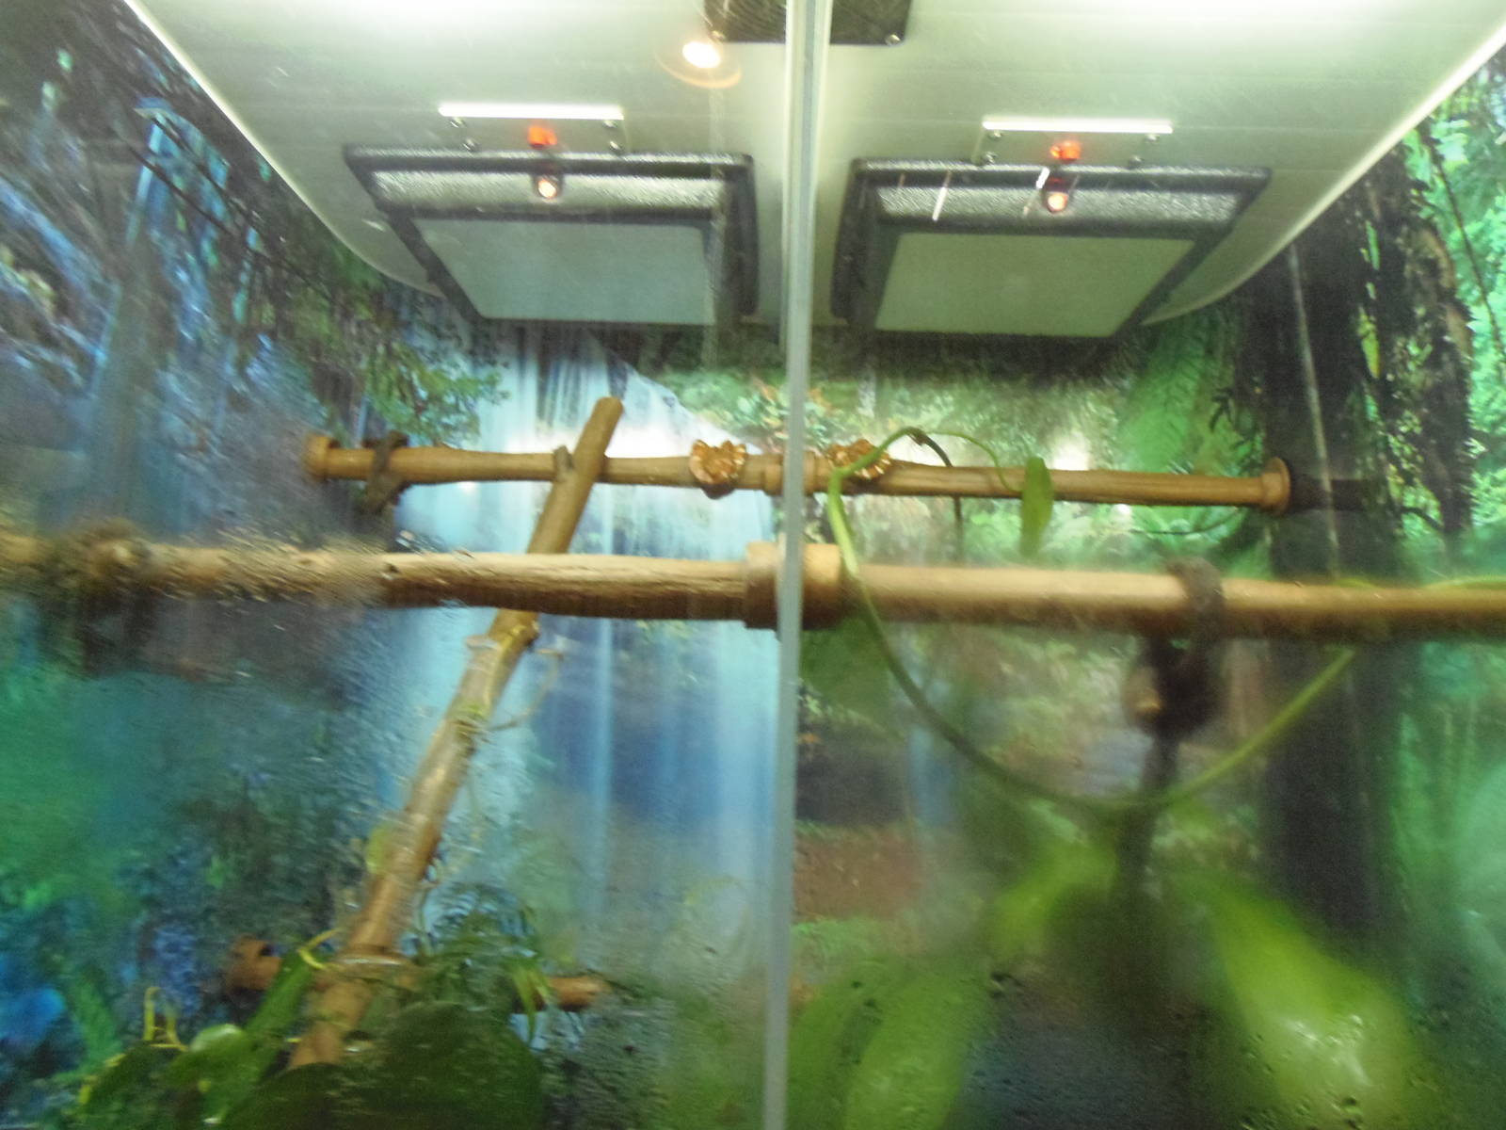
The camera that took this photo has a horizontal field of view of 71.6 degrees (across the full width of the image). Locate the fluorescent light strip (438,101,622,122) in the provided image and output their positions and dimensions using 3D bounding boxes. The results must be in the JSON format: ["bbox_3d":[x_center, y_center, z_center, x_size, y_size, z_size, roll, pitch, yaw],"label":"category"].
[{"bbox_3d":[-0.169,-0.345,0.796,0.141,0.012,0.014,2,-8,2],"label":"fluorescent light strip"}]

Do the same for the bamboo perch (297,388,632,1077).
[{"bbox_3d":[-0.241,0.123,0.887,0.034,0.604,0.034,21,-12,5],"label":"bamboo perch"}]

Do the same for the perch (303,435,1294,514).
[{"bbox_3d":[0.034,-0.087,0.974,0.918,0.045,0.045,2,-8,2],"label":"perch"}]

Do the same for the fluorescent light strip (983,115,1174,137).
[{"bbox_3d":[0.246,-0.332,0.791,0.144,0.012,0.014,2,-8,2],"label":"fluorescent light strip"}]

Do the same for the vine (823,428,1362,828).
[{"bbox_3d":[0.161,0.030,0.499,0.234,0.176,0.099,2,-8,2],"label":"vine"}]

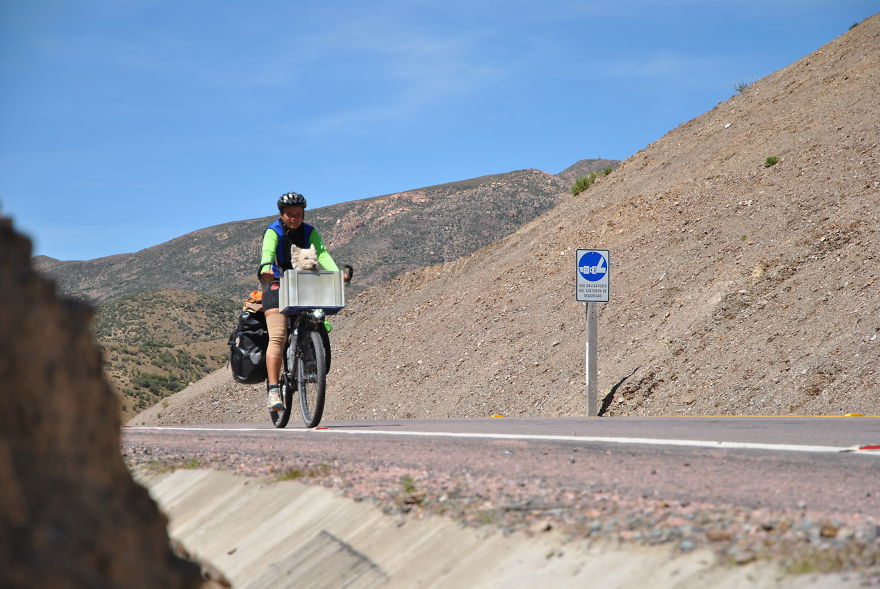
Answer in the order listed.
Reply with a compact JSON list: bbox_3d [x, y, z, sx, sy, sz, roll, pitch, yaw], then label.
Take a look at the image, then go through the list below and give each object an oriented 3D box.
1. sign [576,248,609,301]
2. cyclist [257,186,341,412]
[{"bbox_3d":[2.607,-0.317,42.500,0.600,0.900,0.040,1,-3,-15],"label":"sign"},{"bbox_3d":[-0.989,0.046,17.700,0.580,1.560,0.870,1,-3,-15],"label":"cyclist"}]

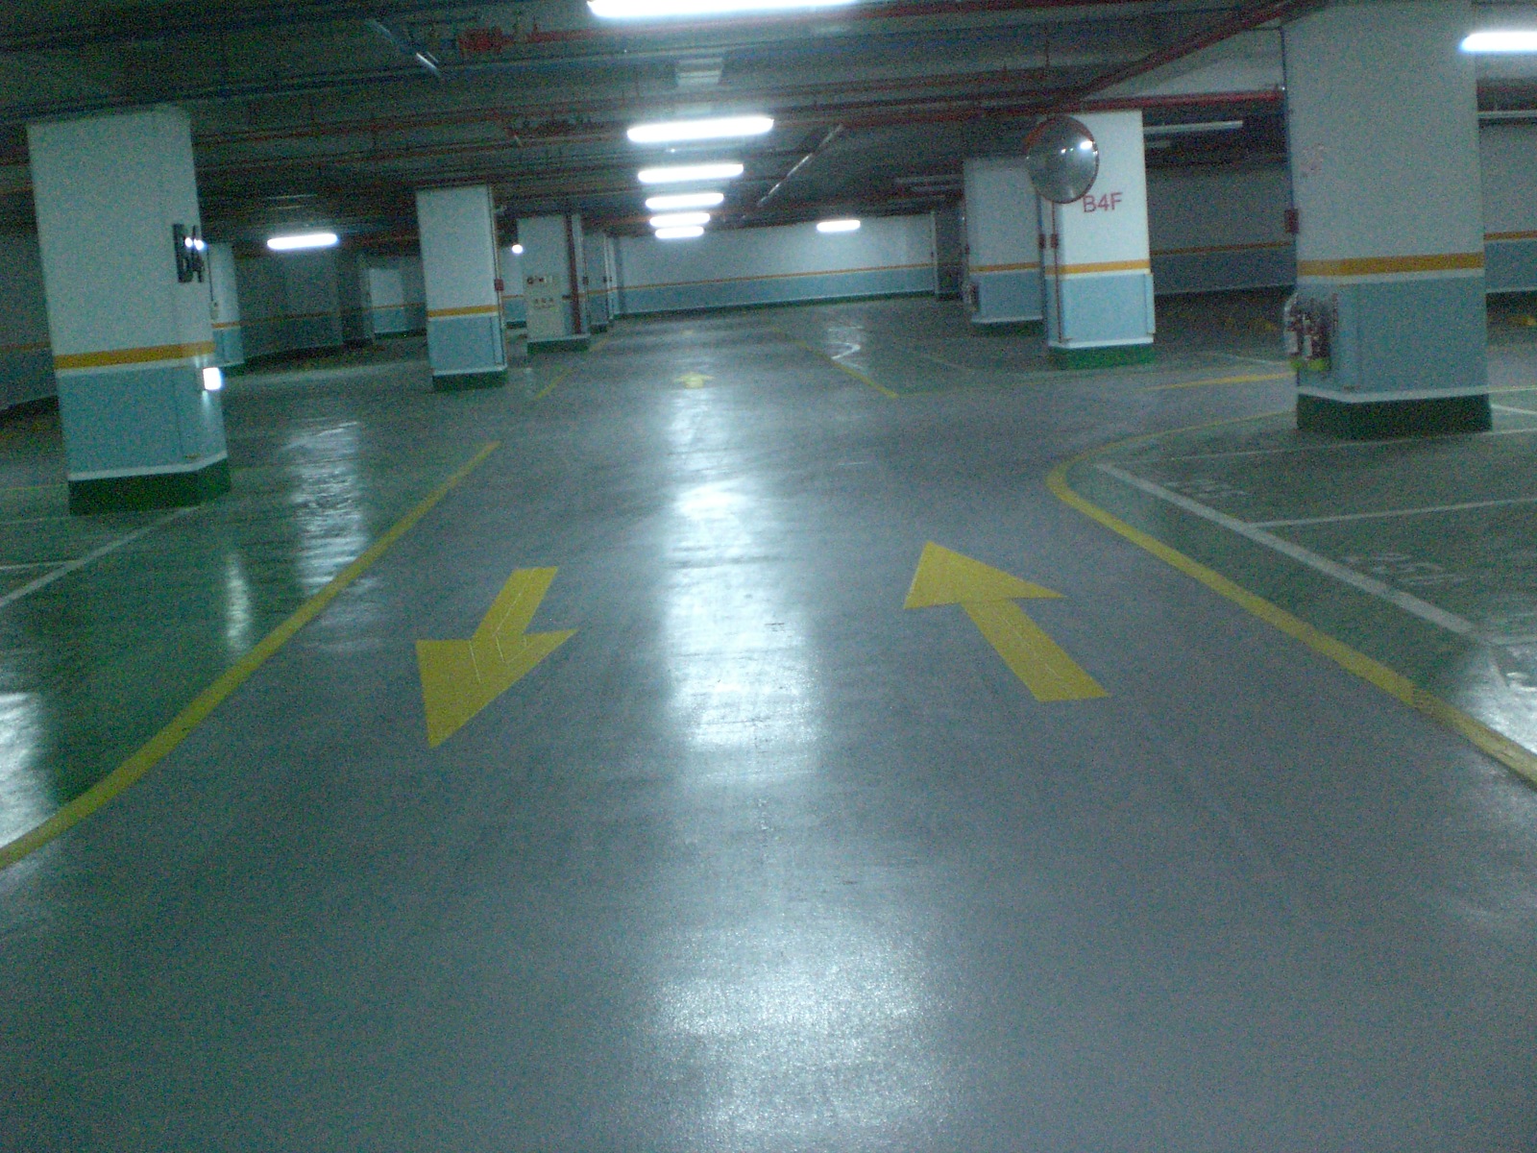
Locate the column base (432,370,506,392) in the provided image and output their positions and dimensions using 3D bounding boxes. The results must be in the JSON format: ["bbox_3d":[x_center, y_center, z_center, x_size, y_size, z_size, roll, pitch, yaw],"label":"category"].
[{"bbox_3d":[-3.908,-2.598,22.352,0.907,0.227,0.870,-5,10,-2],"label":"column base"}]

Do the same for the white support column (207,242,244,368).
[{"bbox_3d":[-10.845,-5.146,32.746,0.883,2.551,0.858,-5,10,-2],"label":"white support column"}]

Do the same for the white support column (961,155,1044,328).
[{"bbox_3d":[3.492,-4.861,25.099,0.916,2.551,0.850,-5,10,-2],"label":"white support column"}]

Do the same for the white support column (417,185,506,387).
[{"bbox_3d":[-3.997,-3.738,22.144,0.888,2.551,0.851,-5,10,-2],"label":"white support column"}]

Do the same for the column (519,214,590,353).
[{"bbox_3d":[-4.112,-5.601,32.372,1.071,2.551,0.862,-5,10,-2],"label":"column"}]

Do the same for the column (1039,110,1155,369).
[{"bbox_3d":[3.407,-3.479,17.587,0.888,2.551,0.866,-5,10,-2],"label":"column"}]

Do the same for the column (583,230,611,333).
[{"bbox_3d":[-4.536,-7.412,42.449,0.883,2.551,0.858,-5,10,-2],"label":"column"}]

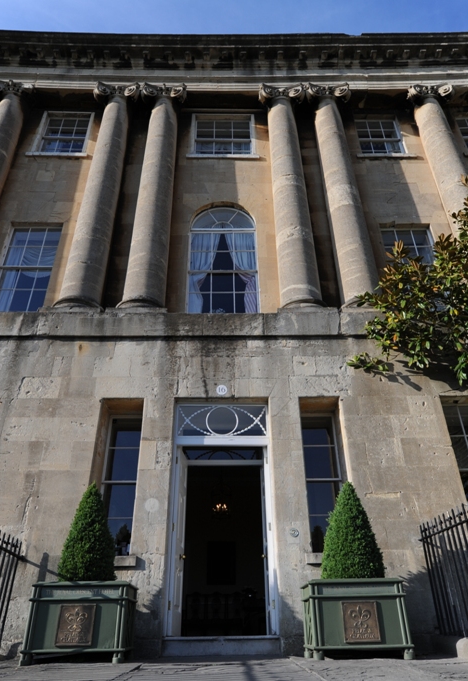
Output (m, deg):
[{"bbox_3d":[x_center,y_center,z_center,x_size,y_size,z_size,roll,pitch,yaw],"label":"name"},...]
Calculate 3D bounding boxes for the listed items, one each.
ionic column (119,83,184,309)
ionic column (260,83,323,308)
[{"bbox_3d":[-1.686,-3.155,10.288,1.080,6.720,0.980,1,-30,-2],"label":"ionic column"},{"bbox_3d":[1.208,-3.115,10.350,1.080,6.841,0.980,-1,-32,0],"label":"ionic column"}]

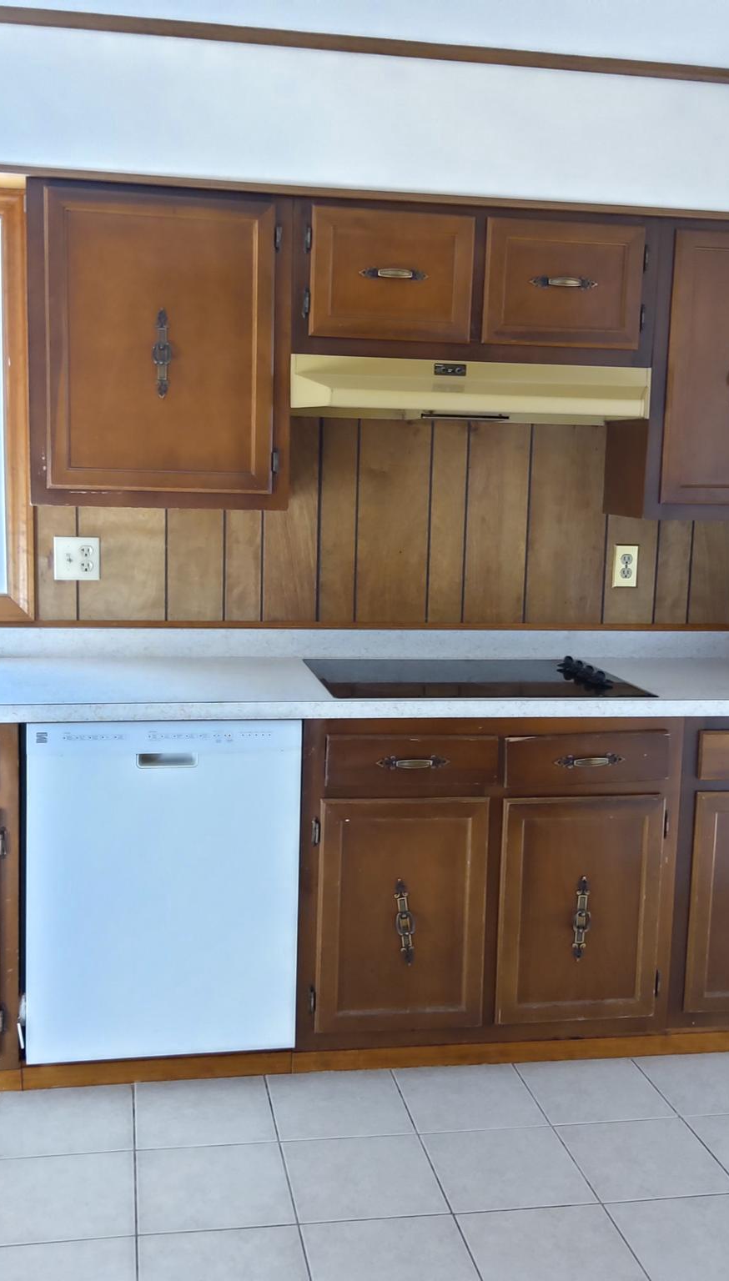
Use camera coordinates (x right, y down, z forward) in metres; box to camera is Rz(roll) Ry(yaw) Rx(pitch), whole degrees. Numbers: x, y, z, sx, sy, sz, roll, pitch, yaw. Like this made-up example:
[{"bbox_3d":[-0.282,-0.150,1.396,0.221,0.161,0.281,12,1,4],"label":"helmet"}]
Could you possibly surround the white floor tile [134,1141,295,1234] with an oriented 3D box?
[{"bbox_3d":[-0.305,1.104,2.582,0.301,0.009,0.301,0,8,-10],"label":"white floor tile"}]

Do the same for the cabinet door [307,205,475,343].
[{"bbox_3d":[0.066,-0.876,3.083,0.397,0.297,0.027,0,8,-10],"label":"cabinet door"}]

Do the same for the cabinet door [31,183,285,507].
[{"bbox_3d":[-0.475,-0.683,3.013,0.575,0.712,0.027,0,8,-10],"label":"cabinet door"}]

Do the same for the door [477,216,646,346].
[{"bbox_3d":[0.495,-0.879,3.173,0.403,0.302,0.030,0,8,-10],"label":"door"}]

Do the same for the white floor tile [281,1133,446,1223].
[{"bbox_3d":[-0.005,1.106,2.635,0.301,0.009,0.301,0,8,-10],"label":"white floor tile"}]

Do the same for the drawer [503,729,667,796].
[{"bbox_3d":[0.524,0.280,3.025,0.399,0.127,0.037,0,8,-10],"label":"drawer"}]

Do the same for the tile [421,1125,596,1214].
[{"bbox_3d":[0.297,1.106,2.684,0.303,0.010,0.303,0,8,-10],"label":"tile"}]

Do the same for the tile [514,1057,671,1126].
[{"bbox_3d":[0.544,1.069,3.038,0.303,0.010,0.297,0,8,-10],"label":"tile"}]

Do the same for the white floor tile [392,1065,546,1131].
[{"bbox_3d":[0.244,1.066,2.982,0.301,0.009,0.295,0,8,-10],"label":"white floor tile"}]

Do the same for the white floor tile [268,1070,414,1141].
[{"bbox_3d":[-0.058,1.065,2.929,0.303,0.010,0.297,0,8,-10],"label":"white floor tile"}]

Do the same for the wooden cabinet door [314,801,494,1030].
[{"bbox_3d":[0.091,0.645,3.006,0.402,0.559,0.025,0,7,-10],"label":"wooden cabinet door"}]

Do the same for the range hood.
[{"bbox_3d":[0.263,-0.631,3.239,0.918,0.137,0.444,0,8,-10],"label":"range hood"}]

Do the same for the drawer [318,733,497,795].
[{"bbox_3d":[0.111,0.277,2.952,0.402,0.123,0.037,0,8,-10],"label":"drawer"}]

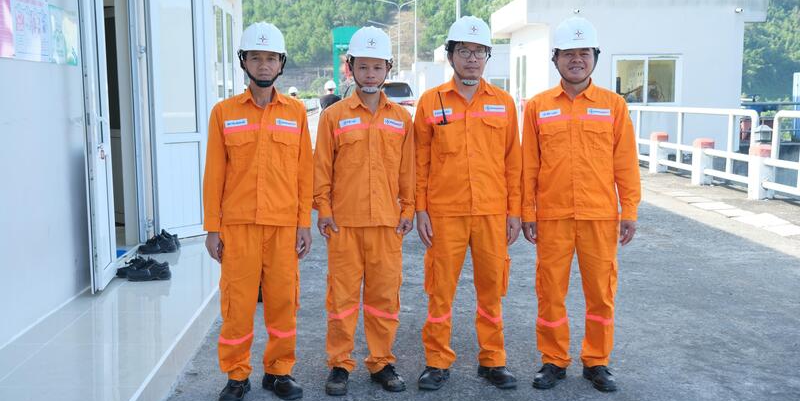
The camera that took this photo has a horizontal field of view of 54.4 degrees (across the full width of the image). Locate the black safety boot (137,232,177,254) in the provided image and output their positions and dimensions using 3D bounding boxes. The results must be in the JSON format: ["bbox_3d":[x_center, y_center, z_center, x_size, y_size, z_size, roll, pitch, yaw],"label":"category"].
[{"bbox_3d":[-1.962,0.357,6.320,0.290,0.135,0.105,-2,7,-14],"label":"black safety boot"}]

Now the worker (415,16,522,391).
[{"bbox_3d":[0.328,0.013,3.755,0.490,1.765,0.310,-1,7,-3],"label":"worker"}]

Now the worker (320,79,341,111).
[{"bbox_3d":[-1.216,-1.256,13.906,0.500,1.760,0.320,-1,7,-6],"label":"worker"}]

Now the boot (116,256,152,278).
[{"bbox_3d":[-1.835,0.468,5.462,0.279,0.120,0.105,-1,8,-8],"label":"boot"}]

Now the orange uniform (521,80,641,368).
[{"bbox_3d":[0.849,0.123,3.733,0.565,1.383,0.270,0,7,8],"label":"orange uniform"}]

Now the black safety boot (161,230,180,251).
[{"bbox_3d":[-1.981,0.338,6.481,0.290,0.135,0.105,-2,7,-9],"label":"black safety boot"}]

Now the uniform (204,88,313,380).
[{"bbox_3d":[-0.642,0.167,3.636,0.510,1.368,0.270,-1,7,-5],"label":"uniform"}]

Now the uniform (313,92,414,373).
[{"bbox_3d":[-0.175,0.161,3.719,0.465,1.351,0.270,-1,7,-4],"label":"uniform"}]

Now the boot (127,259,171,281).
[{"bbox_3d":[-1.715,0.481,5.355,0.284,0.120,0.105,-1,8,-8],"label":"boot"}]

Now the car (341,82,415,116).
[{"bbox_3d":[-0.942,-3.458,28.414,1.850,1.800,4.700,-3,8,-21],"label":"car"}]

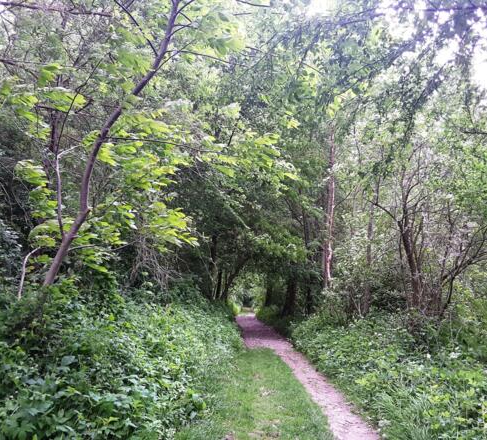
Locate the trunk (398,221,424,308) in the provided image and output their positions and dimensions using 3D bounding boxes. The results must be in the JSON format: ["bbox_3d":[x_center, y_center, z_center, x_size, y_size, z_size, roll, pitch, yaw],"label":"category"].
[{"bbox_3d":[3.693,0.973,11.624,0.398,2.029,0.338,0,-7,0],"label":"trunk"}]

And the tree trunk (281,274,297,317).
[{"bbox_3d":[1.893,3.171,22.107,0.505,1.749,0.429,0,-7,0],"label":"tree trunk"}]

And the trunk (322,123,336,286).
[{"bbox_3d":[2.669,-0.436,16.310,0.348,5.079,0.295,0,-7,0],"label":"trunk"}]

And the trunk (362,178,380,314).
[{"bbox_3d":[3.340,0.664,13.717,0.329,3.554,0.279,0,-7,0],"label":"trunk"}]

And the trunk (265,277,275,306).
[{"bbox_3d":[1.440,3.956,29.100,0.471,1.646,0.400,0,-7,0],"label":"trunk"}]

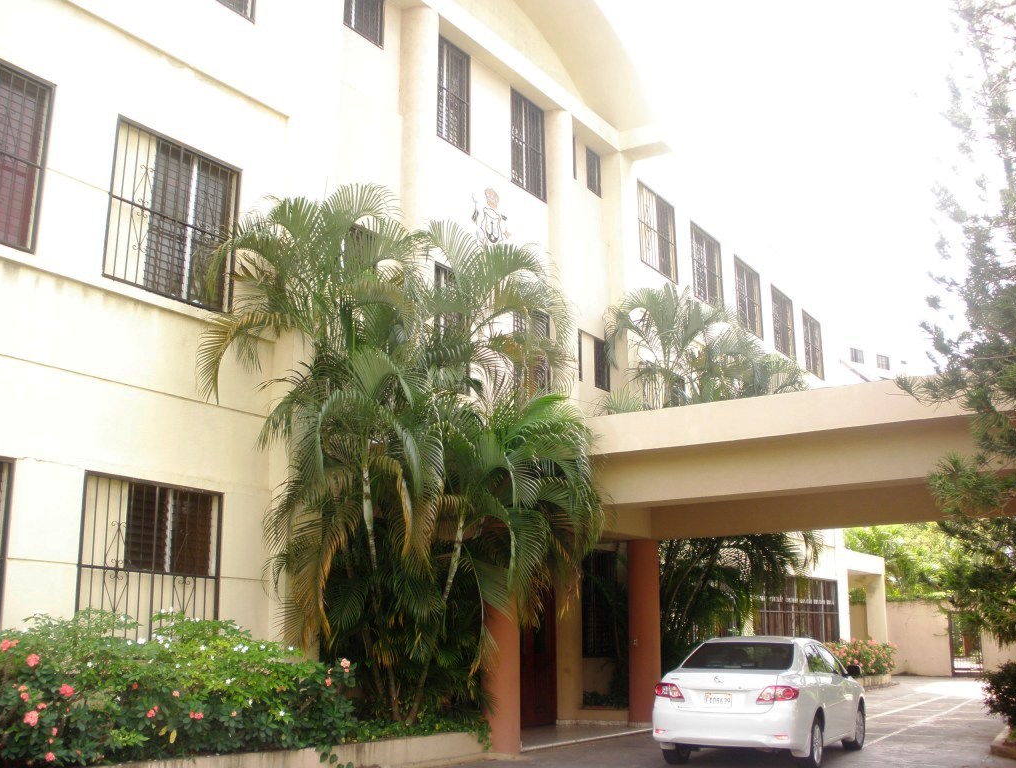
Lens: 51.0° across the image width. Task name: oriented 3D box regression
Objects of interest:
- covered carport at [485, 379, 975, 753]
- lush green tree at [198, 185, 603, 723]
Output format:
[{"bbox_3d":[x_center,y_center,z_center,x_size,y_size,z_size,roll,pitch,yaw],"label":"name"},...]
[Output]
[{"bbox_3d":[3.510,2.745,14.049,7.800,4.109,5.300,-9,-16,33],"label":"covered carport"},{"bbox_3d":[-1.311,1.041,12.571,3.000,6.150,4.300,-9,-16,33],"label":"lush green tree"}]

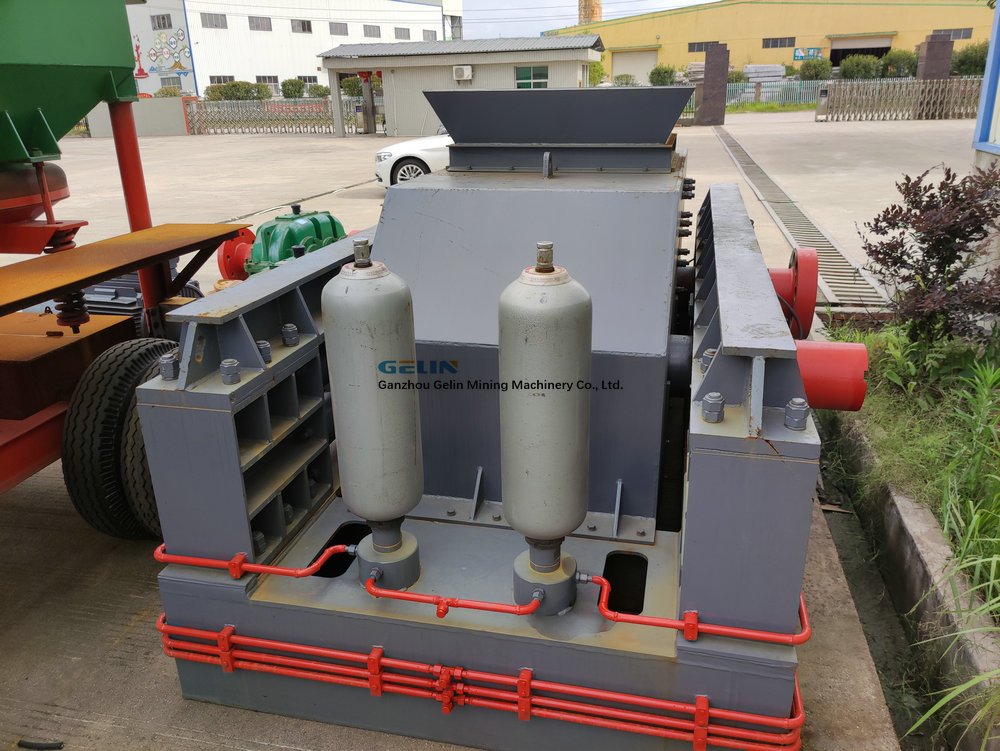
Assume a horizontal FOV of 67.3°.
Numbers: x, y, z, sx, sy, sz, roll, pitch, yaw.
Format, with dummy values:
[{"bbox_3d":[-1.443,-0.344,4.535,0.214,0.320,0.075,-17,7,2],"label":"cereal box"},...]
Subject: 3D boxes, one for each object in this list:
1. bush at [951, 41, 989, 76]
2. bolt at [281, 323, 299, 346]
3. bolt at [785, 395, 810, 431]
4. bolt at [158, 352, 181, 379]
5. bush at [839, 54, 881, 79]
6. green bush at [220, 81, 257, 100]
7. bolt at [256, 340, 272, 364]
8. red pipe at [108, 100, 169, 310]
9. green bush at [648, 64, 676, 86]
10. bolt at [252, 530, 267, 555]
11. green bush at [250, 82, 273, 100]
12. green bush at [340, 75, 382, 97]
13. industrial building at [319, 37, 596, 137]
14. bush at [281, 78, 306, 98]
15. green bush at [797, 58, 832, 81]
[{"bbox_3d":[29.916,-19.659,48.423,3.100,3.470,3.100,4,22,16],"label":"bush"},{"bbox_3d":[-0.656,-0.127,2.348,0.050,0.060,0.050,4,21,13],"label":"bolt"},{"bbox_3d":[0.679,0.087,1.713,0.052,0.062,0.052,4,21,13],"label":"bolt"},{"bbox_3d":[-0.920,-0.022,2.080,0.051,0.061,0.051,4,21,13],"label":"bolt"},{"bbox_3d":[27.465,-23.459,57.614,2.952,2.139,2.804,8,23,23],"label":"bush"},{"bbox_3d":[-19.680,-21.011,57.107,2.500,2.550,2.500,4,22,16],"label":"green bush"},{"bbox_3d":[-0.695,-0.069,2.200,0.050,0.060,0.050,4,21,13],"label":"bolt"},{"bbox_3d":[-1.858,-0.822,3.862,0.110,1.102,0.110,4,21,13],"label":"red pipe"},{"bbox_3d":[13.436,-24.625,61.944,2.225,1.803,2.114,3,21,11],"label":"green bush"},{"bbox_3d":[-0.706,0.486,2.190,0.050,0.059,0.050,4,21,13],"label":"bolt"},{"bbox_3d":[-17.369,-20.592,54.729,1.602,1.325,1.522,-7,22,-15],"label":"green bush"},{"bbox_3d":[-10.250,-21.124,55.215,2.792,1.576,2.652,-5,21,-9],"label":"green bush"},{"bbox_3d":[-1.615,-12.172,31.836,11.500,3.700,3.700,4,22,16],"label":"industrial building"},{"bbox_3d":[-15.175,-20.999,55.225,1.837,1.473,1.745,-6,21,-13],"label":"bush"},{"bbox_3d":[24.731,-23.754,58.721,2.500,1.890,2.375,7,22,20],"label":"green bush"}]

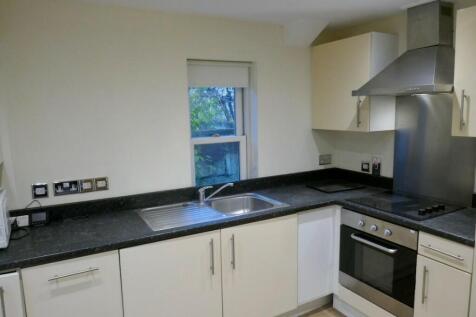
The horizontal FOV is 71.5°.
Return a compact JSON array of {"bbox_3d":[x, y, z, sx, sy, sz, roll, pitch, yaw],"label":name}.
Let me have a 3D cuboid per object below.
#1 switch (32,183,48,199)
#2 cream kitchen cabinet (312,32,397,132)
[{"bbox_3d":[-1.247,0.207,2.084,0.087,0.087,0.012,-6,8,-27],"label":"switch"},{"bbox_3d":[0.964,-0.611,2.808,0.305,0.733,0.645,-6,8,-27],"label":"cream kitchen cabinet"}]

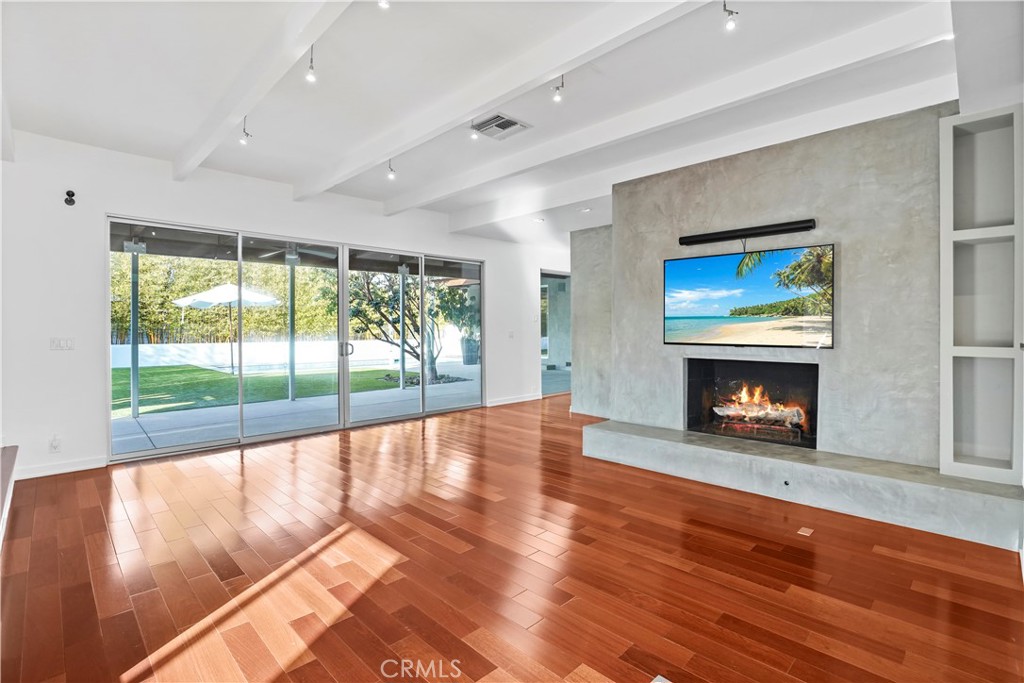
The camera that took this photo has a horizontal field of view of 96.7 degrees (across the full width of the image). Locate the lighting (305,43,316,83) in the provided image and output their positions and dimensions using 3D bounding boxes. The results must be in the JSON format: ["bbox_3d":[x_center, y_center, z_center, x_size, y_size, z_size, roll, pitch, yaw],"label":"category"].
[{"bbox_3d":[-1.110,-1.541,2.513,0.070,0.210,0.070,0,1,24],"label":"lighting"}]

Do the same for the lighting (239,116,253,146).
[{"bbox_3d":[-1.970,-1.556,3.364,0.085,0.212,0.085,1,1,30],"label":"lighting"}]

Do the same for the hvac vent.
[{"bbox_3d":[-0.099,-1.844,3.912,0.390,0.040,0.390,1,1,43],"label":"hvac vent"}]

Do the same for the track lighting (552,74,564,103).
[{"bbox_3d":[0.288,-1.567,2.819,0.070,0.168,0.070,0,1,-6],"label":"track lighting"}]

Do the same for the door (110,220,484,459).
[{"bbox_3d":[-2.205,-0.054,6.114,4.836,2.368,0.130,-1,1,-45],"label":"door"}]

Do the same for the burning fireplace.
[{"bbox_3d":[2.239,0.525,4.230,1.078,0.708,0.420,1,1,43],"label":"burning fireplace"}]

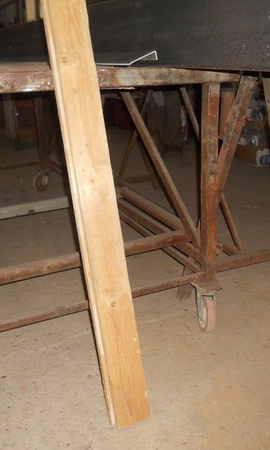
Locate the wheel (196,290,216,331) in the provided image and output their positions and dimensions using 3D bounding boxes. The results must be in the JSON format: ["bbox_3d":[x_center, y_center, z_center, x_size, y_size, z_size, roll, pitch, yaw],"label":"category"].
[{"bbox_3d":[0.257,0.325,1.731,0.045,0.147,0.135,-5,21,-10],"label":"wheel"}]

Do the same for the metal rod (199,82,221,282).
[{"bbox_3d":[0.246,-0.115,1.578,0.043,0.699,0.043,-12,24,-23],"label":"metal rod"}]

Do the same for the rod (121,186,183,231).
[{"bbox_3d":[0.101,-0.041,2.032,0.049,0.049,0.729,-11,23,-24],"label":"rod"}]

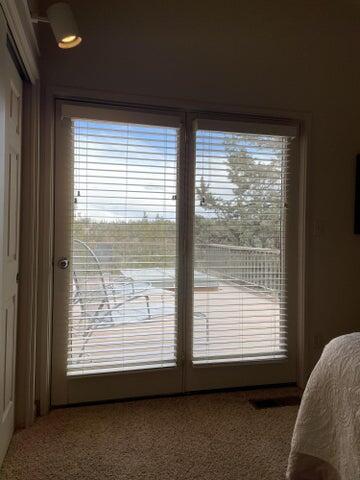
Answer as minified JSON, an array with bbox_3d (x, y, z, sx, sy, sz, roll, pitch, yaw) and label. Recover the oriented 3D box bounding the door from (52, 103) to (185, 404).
[{"bbox_3d":[-0.412,0.092,2.521,0.890,2.023,0.060,1,0,-13],"label":"door"}]

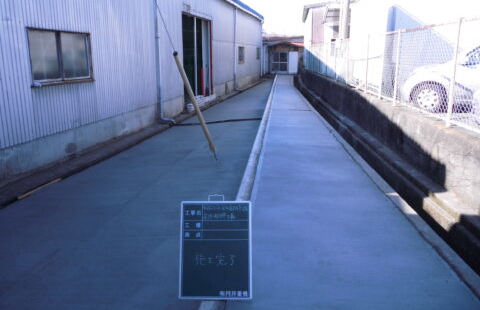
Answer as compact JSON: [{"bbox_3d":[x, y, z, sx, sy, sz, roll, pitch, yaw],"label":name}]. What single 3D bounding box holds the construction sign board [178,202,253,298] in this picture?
[{"bbox_3d":[-0.149,0.596,2.275,0.450,0.600,0.030,0,-12,0],"label":"construction sign board"}]

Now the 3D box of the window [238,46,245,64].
[{"bbox_3d":[0.079,-4.647,16.769,0.100,0.800,1.300,3,15,11],"label":"window"}]

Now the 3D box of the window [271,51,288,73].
[{"bbox_3d":[3.712,-8.641,33.712,1.680,2.020,0.100,2,15,8],"label":"window"}]

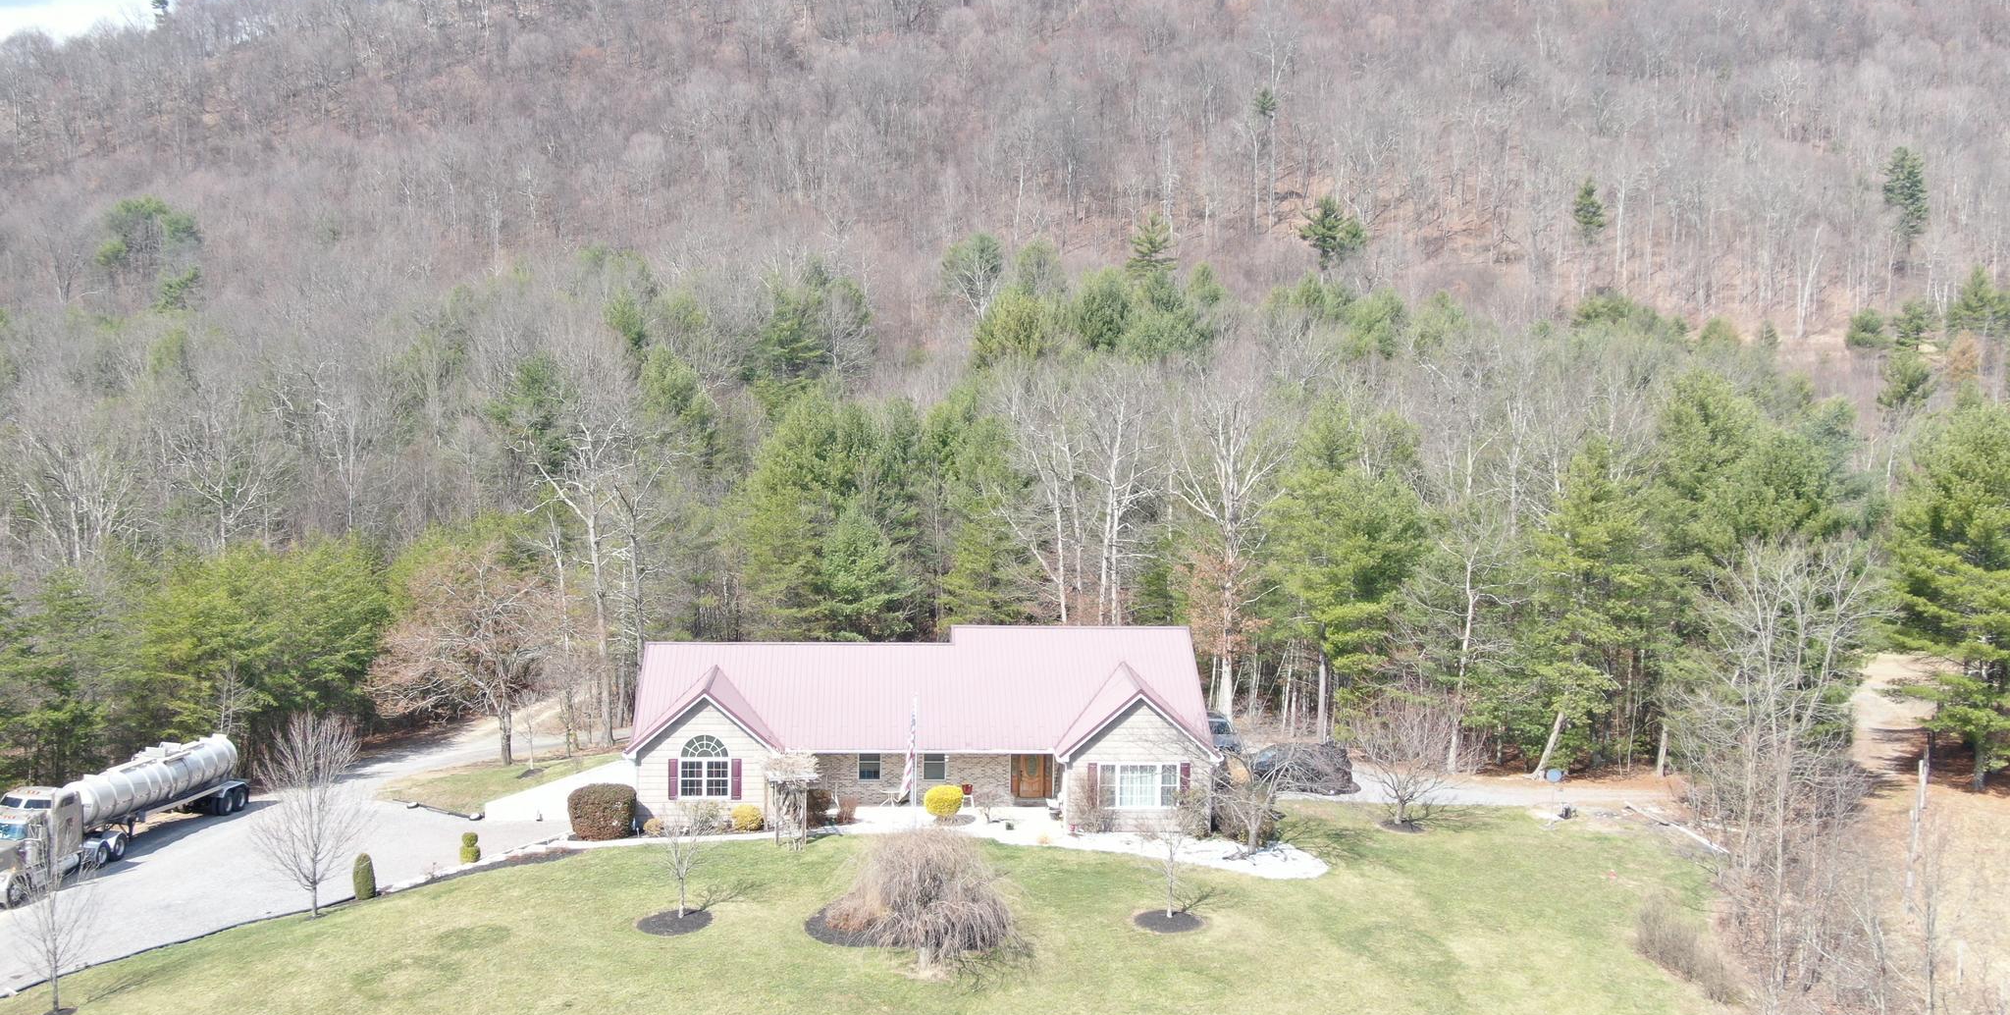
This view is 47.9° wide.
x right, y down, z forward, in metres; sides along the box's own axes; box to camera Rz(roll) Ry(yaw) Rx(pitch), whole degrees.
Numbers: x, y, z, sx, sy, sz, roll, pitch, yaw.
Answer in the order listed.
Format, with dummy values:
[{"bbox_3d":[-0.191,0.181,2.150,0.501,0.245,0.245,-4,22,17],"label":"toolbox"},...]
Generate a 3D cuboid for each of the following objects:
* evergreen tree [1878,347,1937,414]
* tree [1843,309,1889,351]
[{"bbox_3d":[87.666,-12.101,219.609,5.790,6.700,5.500,0,7,0],"label":"evergreen tree"},{"bbox_3d":[96.989,-19.893,255.000,5.300,5.100,5.100,0,5,-3],"label":"tree"}]

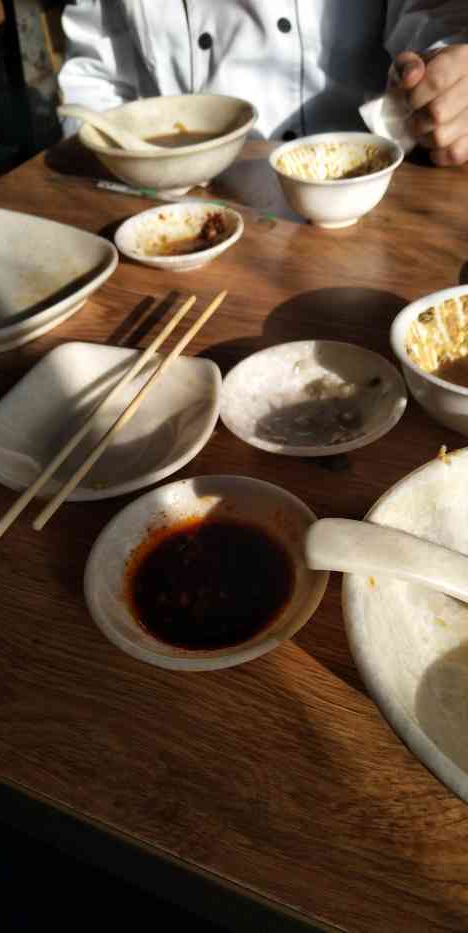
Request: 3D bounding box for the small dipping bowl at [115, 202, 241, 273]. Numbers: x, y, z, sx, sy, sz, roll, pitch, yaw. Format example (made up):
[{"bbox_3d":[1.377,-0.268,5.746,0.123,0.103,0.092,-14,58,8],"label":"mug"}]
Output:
[{"bbox_3d":[-0.043,-0.182,0.570,0.105,0.021,0.105,-4,44,4],"label":"small dipping bowl"}]

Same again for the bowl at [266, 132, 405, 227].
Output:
[{"bbox_3d":[0.086,-0.234,0.586,0.107,0.049,0.107,-4,44,4],"label":"bowl"}]

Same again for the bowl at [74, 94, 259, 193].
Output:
[{"bbox_3d":[-0.058,-0.300,0.670,0.166,0.053,0.166,-4,44,4],"label":"bowl"}]

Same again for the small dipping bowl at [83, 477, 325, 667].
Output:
[{"bbox_3d":[-0.011,0.050,0.322,0.110,0.022,0.110,-4,44,4],"label":"small dipping bowl"}]

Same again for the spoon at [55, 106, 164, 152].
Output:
[{"bbox_3d":[-0.106,-0.308,0.665,0.132,0.050,0.042,10,46,6],"label":"spoon"}]

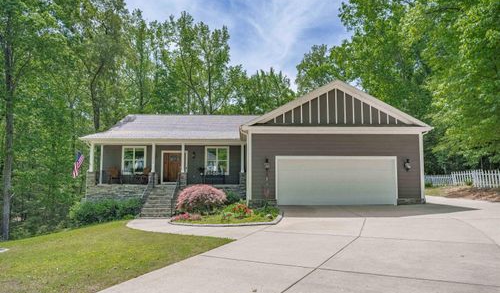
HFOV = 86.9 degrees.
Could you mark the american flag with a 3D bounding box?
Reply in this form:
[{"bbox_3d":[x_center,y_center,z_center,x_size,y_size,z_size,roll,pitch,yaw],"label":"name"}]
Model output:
[{"bbox_3d":[-9.949,1.058,15.326,0.650,1.590,0.400,0,-3,-2],"label":"american flag"}]

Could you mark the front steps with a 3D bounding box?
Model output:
[{"bbox_3d":[-4.960,3.069,15.038,1.650,1.550,2.300,0,-3,-2],"label":"front steps"}]

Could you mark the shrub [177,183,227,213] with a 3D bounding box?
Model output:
[{"bbox_3d":[-2.302,2.519,12.606,2.350,1.350,2.200,0,-3,-2],"label":"shrub"}]

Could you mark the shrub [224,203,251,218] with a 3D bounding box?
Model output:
[{"bbox_3d":[-0.441,2.524,10.366,1.080,0.600,1.000,0,-3,-2],"label":"shrub"}]

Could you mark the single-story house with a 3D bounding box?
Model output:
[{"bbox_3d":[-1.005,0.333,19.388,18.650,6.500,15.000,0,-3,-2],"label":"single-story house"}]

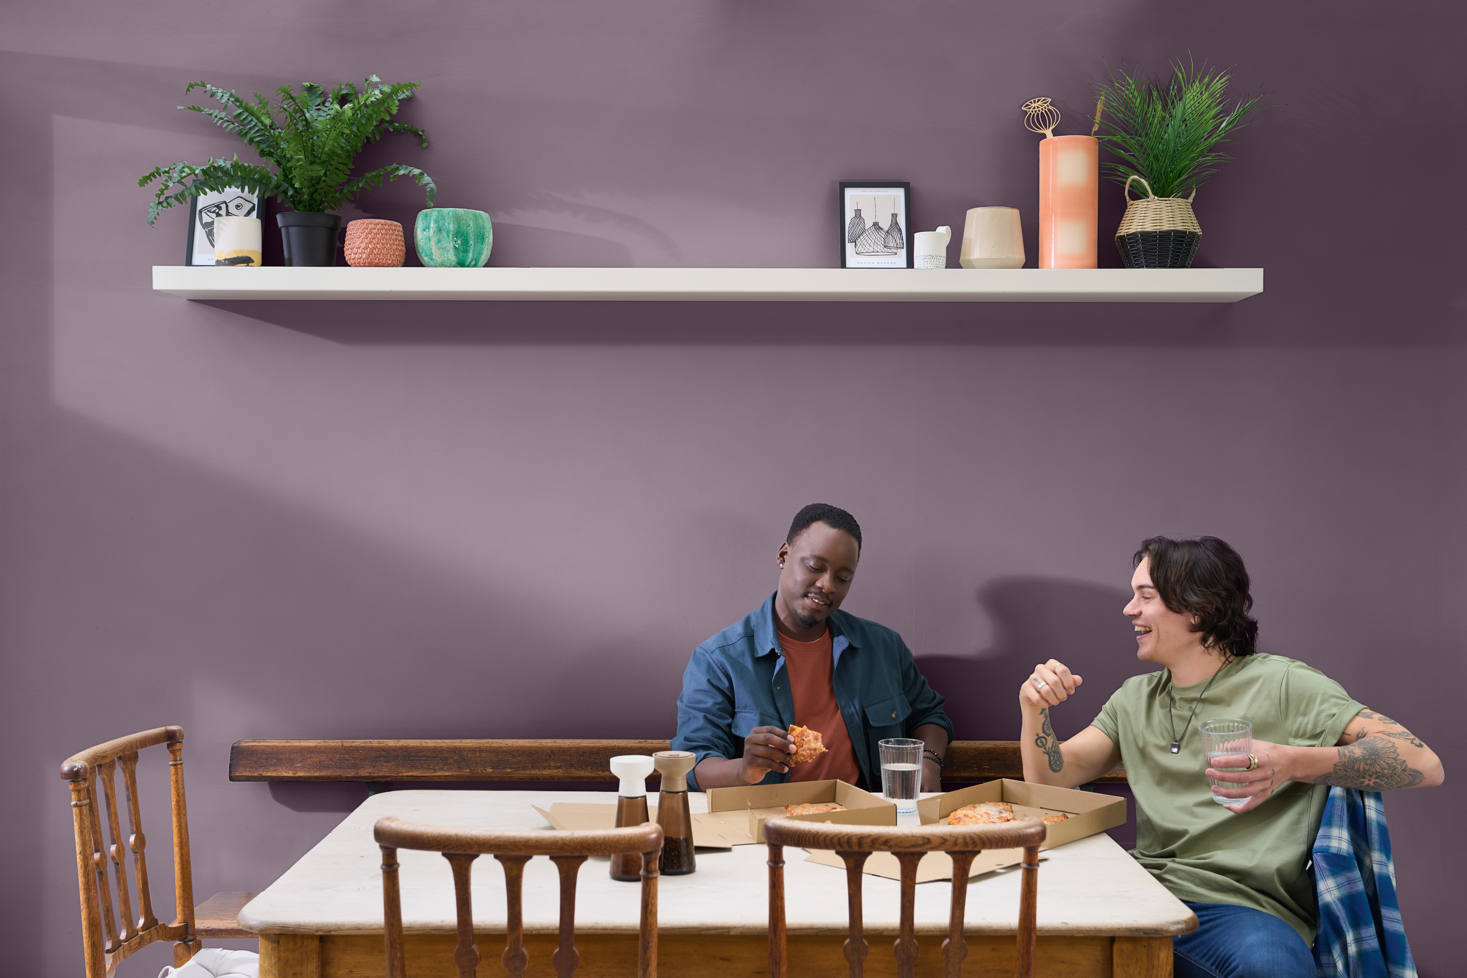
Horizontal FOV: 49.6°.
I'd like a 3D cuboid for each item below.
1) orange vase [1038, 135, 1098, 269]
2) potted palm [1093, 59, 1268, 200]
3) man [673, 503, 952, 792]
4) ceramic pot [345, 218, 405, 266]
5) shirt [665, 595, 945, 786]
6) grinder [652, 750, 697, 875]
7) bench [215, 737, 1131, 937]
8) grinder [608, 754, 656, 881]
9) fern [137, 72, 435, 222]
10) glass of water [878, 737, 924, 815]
[{"bbox_3d":[0.718,-0.599,3.400,0.126,0.285,0.126,0,0,0],"label":"orange vase"},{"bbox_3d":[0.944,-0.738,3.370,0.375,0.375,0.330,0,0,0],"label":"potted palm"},{"bbox_3d":[0.153,0.680,3.070,0.560,1.300,0.740,0,0,-6],"label":"man"},{"bbox_3d":[-0.766,-0.514,3.400,0.131,0.107,0.131,0,0,0],"label":"ceramic pot"},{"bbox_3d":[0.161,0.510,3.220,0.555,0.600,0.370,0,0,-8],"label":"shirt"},{"bbox_3d":[-0.089,0.487,2.389,0.066,0.173,0.066,0,0,0],"label":"grinder"},{"bbox_3d":[-0.007,0.930,3.300,2.200,0.790,0.380,0,0,0],"label":"bench"},{"bbox_3d":[-0.150,0.488,2.353,0.067,0.172,0.067,0,0,0],"label":"grinder"},{"bbox_3d":[-0.940,-0.695,3.345,0.630,0.365,0.420,0,0,0],"label":"fern"},{"bbox_3d":[0.312,0.529,2.940,0.084,0.122,0.084,0,0,0],"label":"glass of water"}]

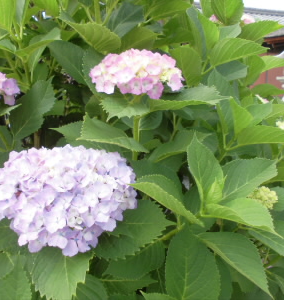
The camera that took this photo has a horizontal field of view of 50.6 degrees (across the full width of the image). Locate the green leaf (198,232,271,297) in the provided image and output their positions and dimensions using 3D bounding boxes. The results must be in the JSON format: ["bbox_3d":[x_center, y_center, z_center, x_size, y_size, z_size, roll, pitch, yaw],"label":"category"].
[{"bbox_3d":[0.149,0.179,0.480,0.140,0.030,0.068,41,44,6],"label":"green leaf"}]

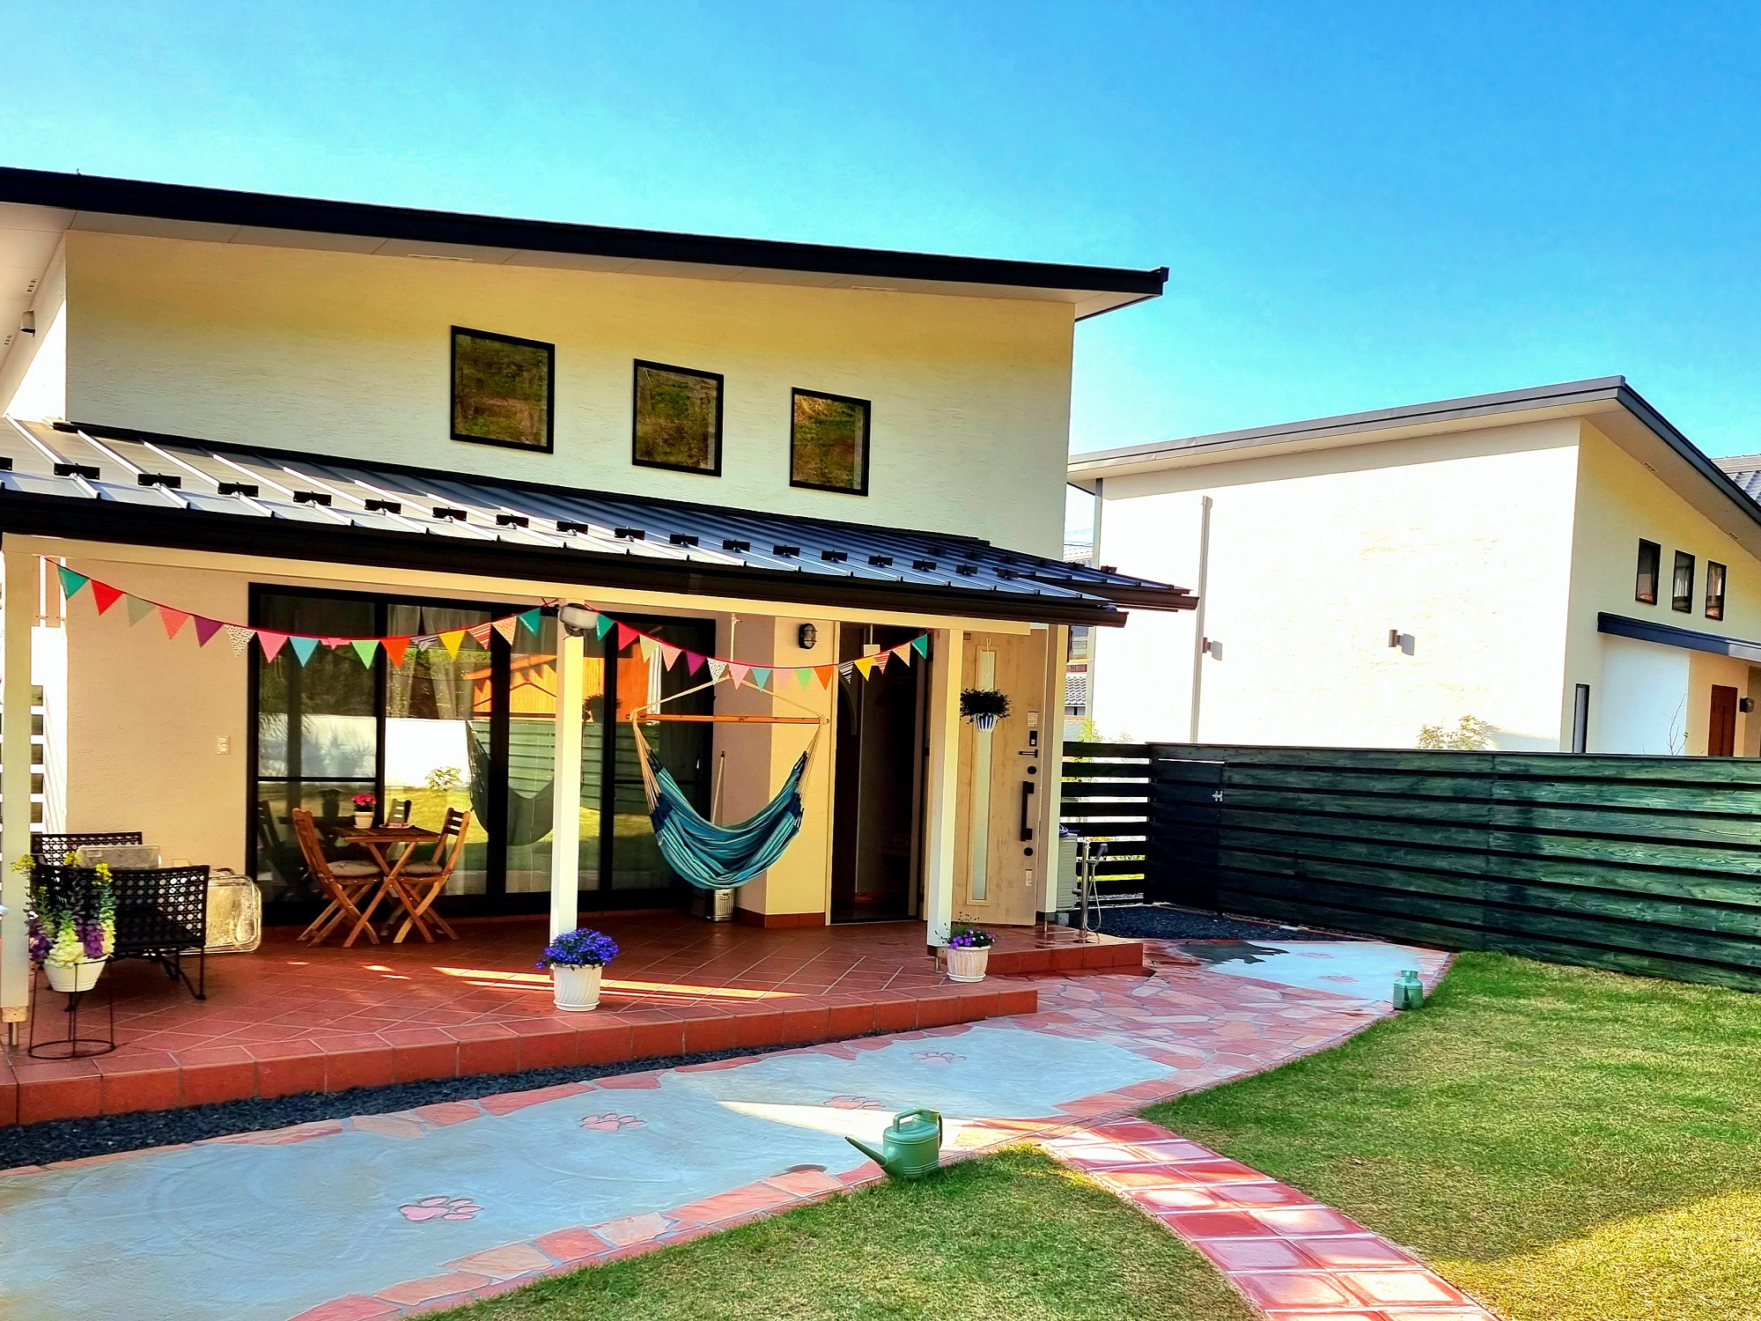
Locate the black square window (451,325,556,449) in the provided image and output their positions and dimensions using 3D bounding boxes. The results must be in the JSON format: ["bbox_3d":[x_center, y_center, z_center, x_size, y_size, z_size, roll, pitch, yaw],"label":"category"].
[{"bbox_3d":[-2.965,-2.112,9.606,0.789,0.884,0.090,4,-4,-29],"label":"black square window"}]

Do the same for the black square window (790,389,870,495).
[{"bbox_3d":[-0.450,-1.952,10.992,0.790,0.883,0.090,4,-4,-29],"label":"black square window"}]

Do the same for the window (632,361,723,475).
[{"bbox_3d":[-1.704,-2.028,10.301,0.786,0.884,0.090,4,-4,-29],"label":"window"}]

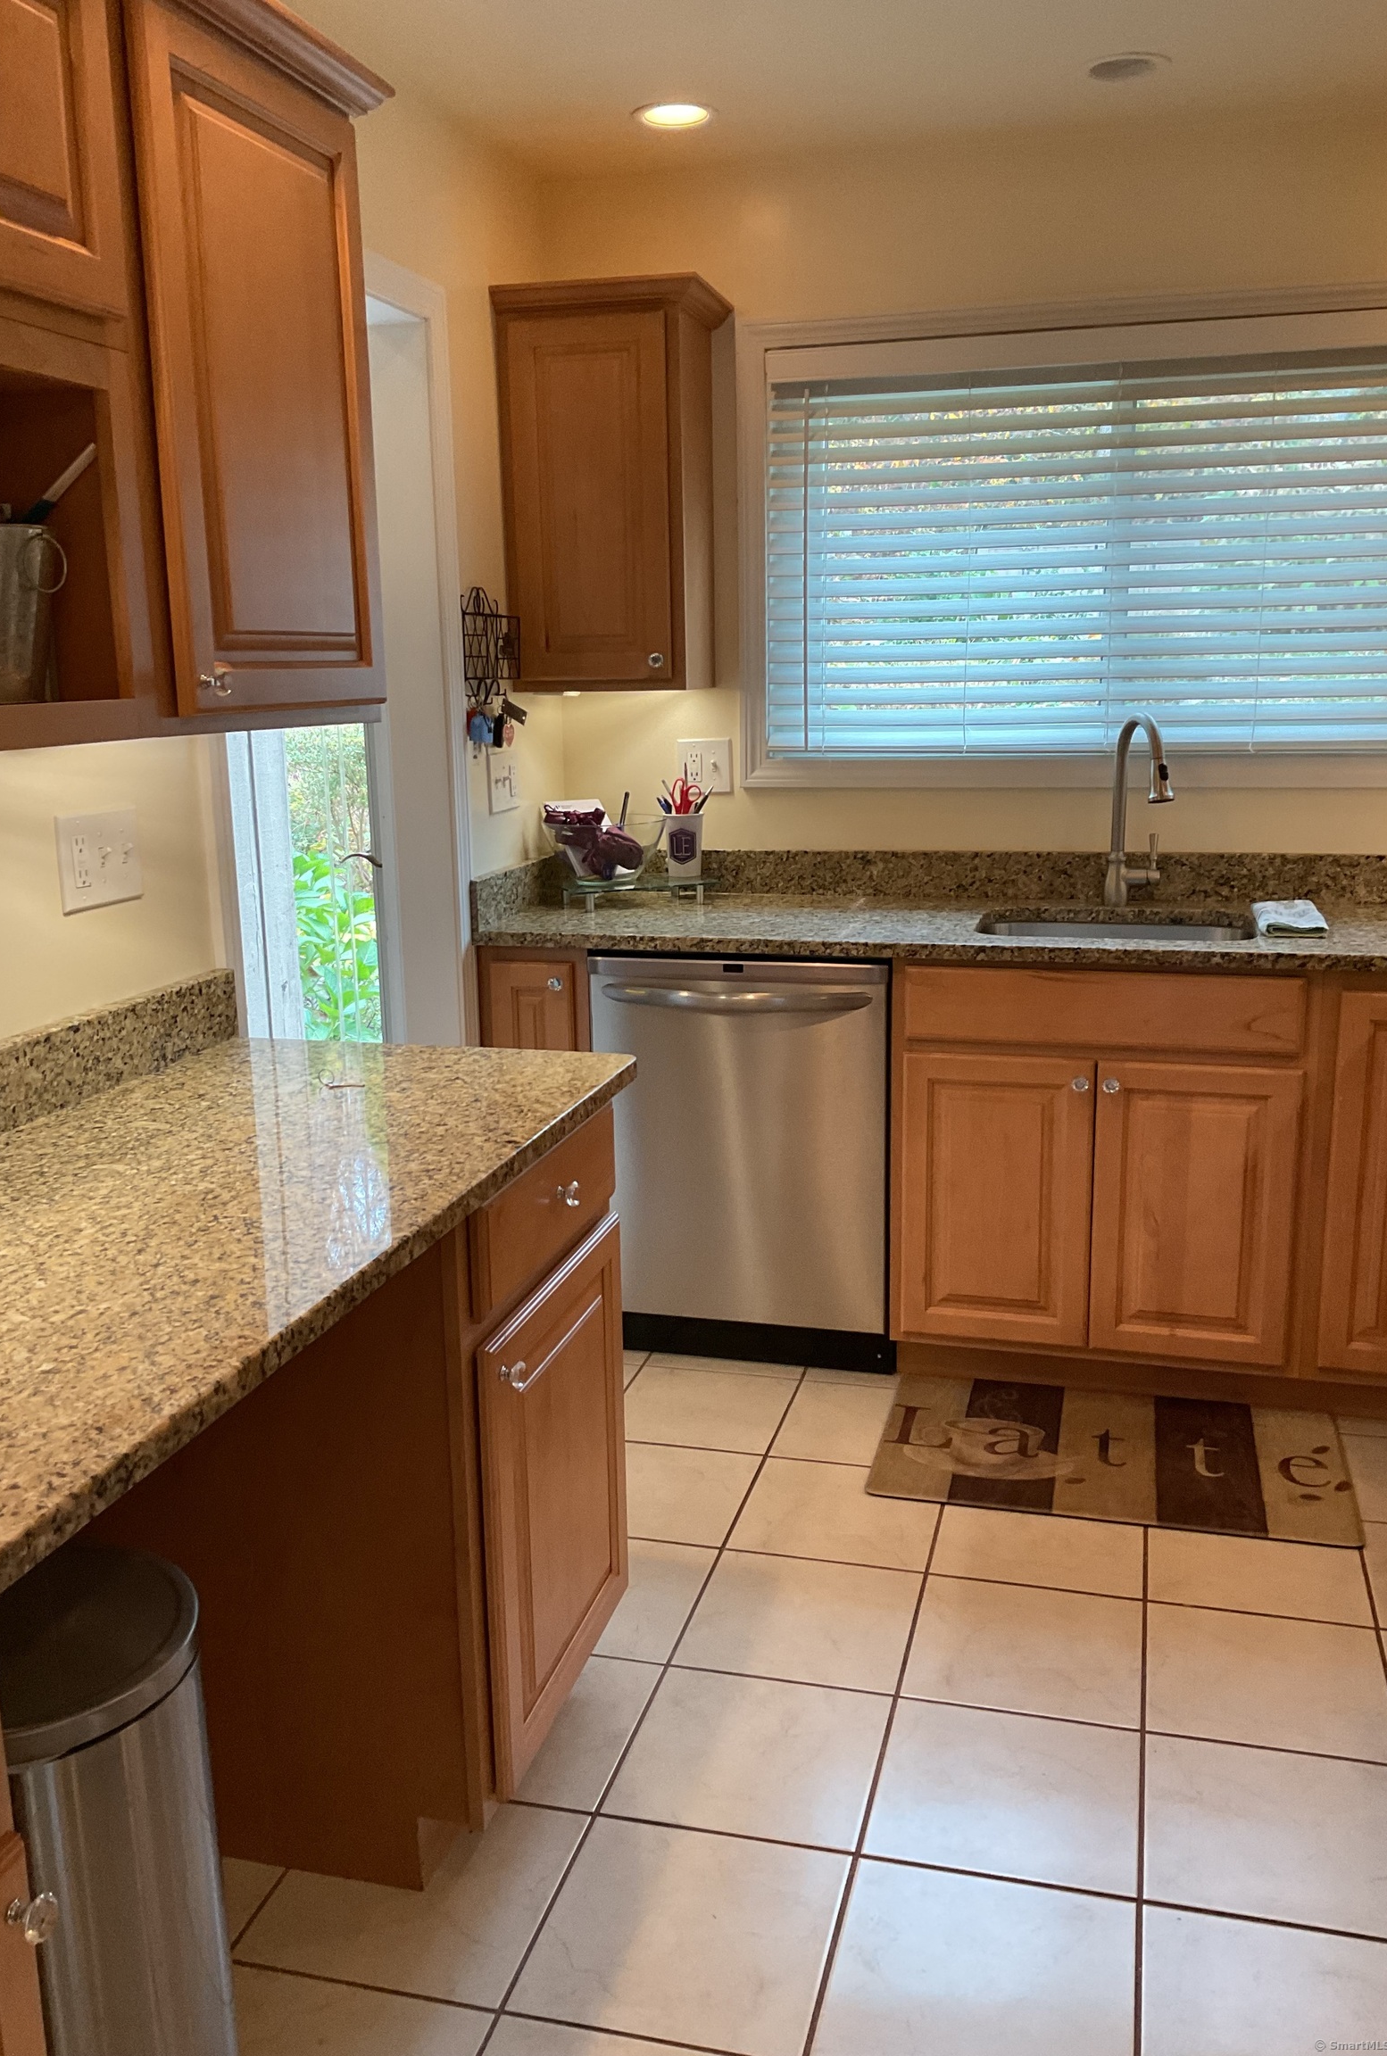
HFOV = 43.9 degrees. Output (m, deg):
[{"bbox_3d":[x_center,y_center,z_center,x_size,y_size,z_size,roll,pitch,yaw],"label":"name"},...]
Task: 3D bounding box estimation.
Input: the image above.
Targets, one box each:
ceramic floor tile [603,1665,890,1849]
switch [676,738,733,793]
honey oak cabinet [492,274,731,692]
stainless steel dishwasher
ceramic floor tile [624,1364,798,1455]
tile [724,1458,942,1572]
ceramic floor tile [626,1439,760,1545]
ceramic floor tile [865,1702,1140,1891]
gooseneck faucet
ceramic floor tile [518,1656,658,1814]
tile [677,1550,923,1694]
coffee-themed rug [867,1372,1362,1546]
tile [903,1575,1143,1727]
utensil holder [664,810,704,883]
[{"bbox_3d":[0.082,0.983,2.326,0.331,0.010,0.331,2,13,15],"label":"ceramic floor tile"},{"bbox_3d":[0.024,-0.592,3.900,0.124,0.121,0.015,2,13,15],"label":"switch"},{"bbox_3d":[-0.144,-1.105,3.594,0.418,0.784,0.360,2,13,15],"label":"honey oak cabinet"},{"bbox_3d":[0.159,0.203,3.698,0.602,0.812,0.630,2,13,15],"label":"stainless steel dishwasher"},{"bbox_3d":[0.014,0.750,3.367,0.331,0.010,0.331,2,13,15],"label":"ceramic floor tile"},{"bbox_3d":[0.255,0.837,2.963,0.331,0.010,0.331,2,13,15],"label":"tile"},{"bbox_3d":[-0.073,0.830,3.069,0.333,0.010,0.333,2,13,15],"label":"ceramic floor tile"},{"bbox_3d":[0.408,0.996,2.240,0.331,0.010,0.331,2,13,15],"label":"ceramic floor tile"},{"bbox_3d":[0.927,-0.437,3.480,0.106,0.400,0.229,-4,13,-12],"label":"gooseneck faucet"},{"bbox_3d":[-0.245,0.969,2.411,0.331,0.010,0.331,2,13,15],"label":"ceramic floor tile"},{"bbox_3d":[0.170,0.916,2.662,0.333,0.010,0.333,2,13,15],"label":"tile"},{"bbox_3d":[0.770,0.781,3.184,0.828,0.010,0.512,2,13,15],"label":"coffee-themed rug"},{"bbox_3d":[0.495,0.923,2.559,0.331,0.010,0.331,2,13,15],"label":"tile"},{"bbox_3d":[-0.018,-0.391,3.739,0.089,0.141,0.089,-1,13,0],"label":"utensil holder"}]

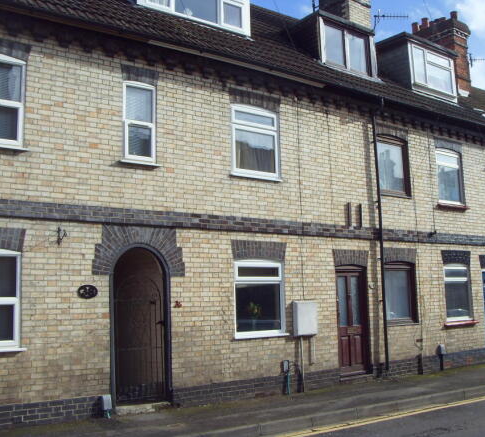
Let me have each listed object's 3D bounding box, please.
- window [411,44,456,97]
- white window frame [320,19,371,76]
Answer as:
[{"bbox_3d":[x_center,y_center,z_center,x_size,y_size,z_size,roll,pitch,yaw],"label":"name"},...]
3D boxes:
[{"bbox_3d":[4.848,-3.692,16.732,1.780,1.200,0.120,4,-9,-38],"label":"window"},{"bbox_3d":[2.362,-3.805,14.751,1.660,1.020,0.140,4,-9,-38],"label":"white window frame"}]

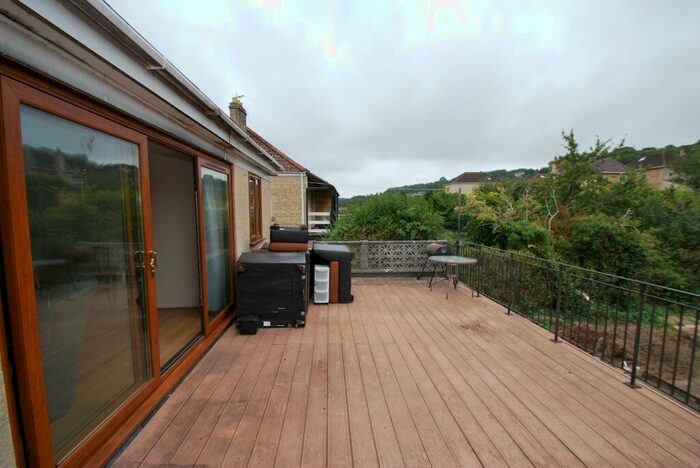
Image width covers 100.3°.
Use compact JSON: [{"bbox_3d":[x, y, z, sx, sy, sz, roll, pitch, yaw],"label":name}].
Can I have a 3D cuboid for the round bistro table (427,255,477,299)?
[{"bbox_3d":[1.962,0.821,5.630,0.879,0.697,0.879,0,5,0],"label":"round bistro table"}]

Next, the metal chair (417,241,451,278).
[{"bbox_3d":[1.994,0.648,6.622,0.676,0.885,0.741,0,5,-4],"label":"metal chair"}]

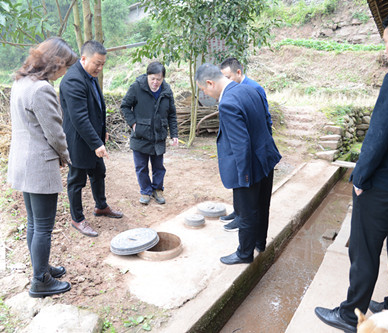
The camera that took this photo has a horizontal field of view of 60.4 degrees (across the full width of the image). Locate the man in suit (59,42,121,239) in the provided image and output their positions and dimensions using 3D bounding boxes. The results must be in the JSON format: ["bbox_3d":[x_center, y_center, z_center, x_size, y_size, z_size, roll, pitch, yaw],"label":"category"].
[{"bbox_3d":[-0.948,-0.266,3.081,0.460,1.680,0.540,8,15,31],"label":"man in suit"}]

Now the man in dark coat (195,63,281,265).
[{"bbox_3d":[0.328,-0.028,2.511,0.620,1.480,0.520,5,14,19],"label":"man in dark coat"}]

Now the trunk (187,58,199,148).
[{"bbox_3d":[-0.030,-1.264,6.586,0.240,1.850,0.200,0,13,0],"label":"trunk"}]

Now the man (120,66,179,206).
[{"bbox_3d":[-0.503,-0.366,3.767,0.620,1.560,0.420,-2,13,-8],"label":"man"}]

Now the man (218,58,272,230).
[{"bbox_3d":[0.491,-0.212,3.115,0.480,1.560,0.480,-3,14,-12],"label":"man"}]

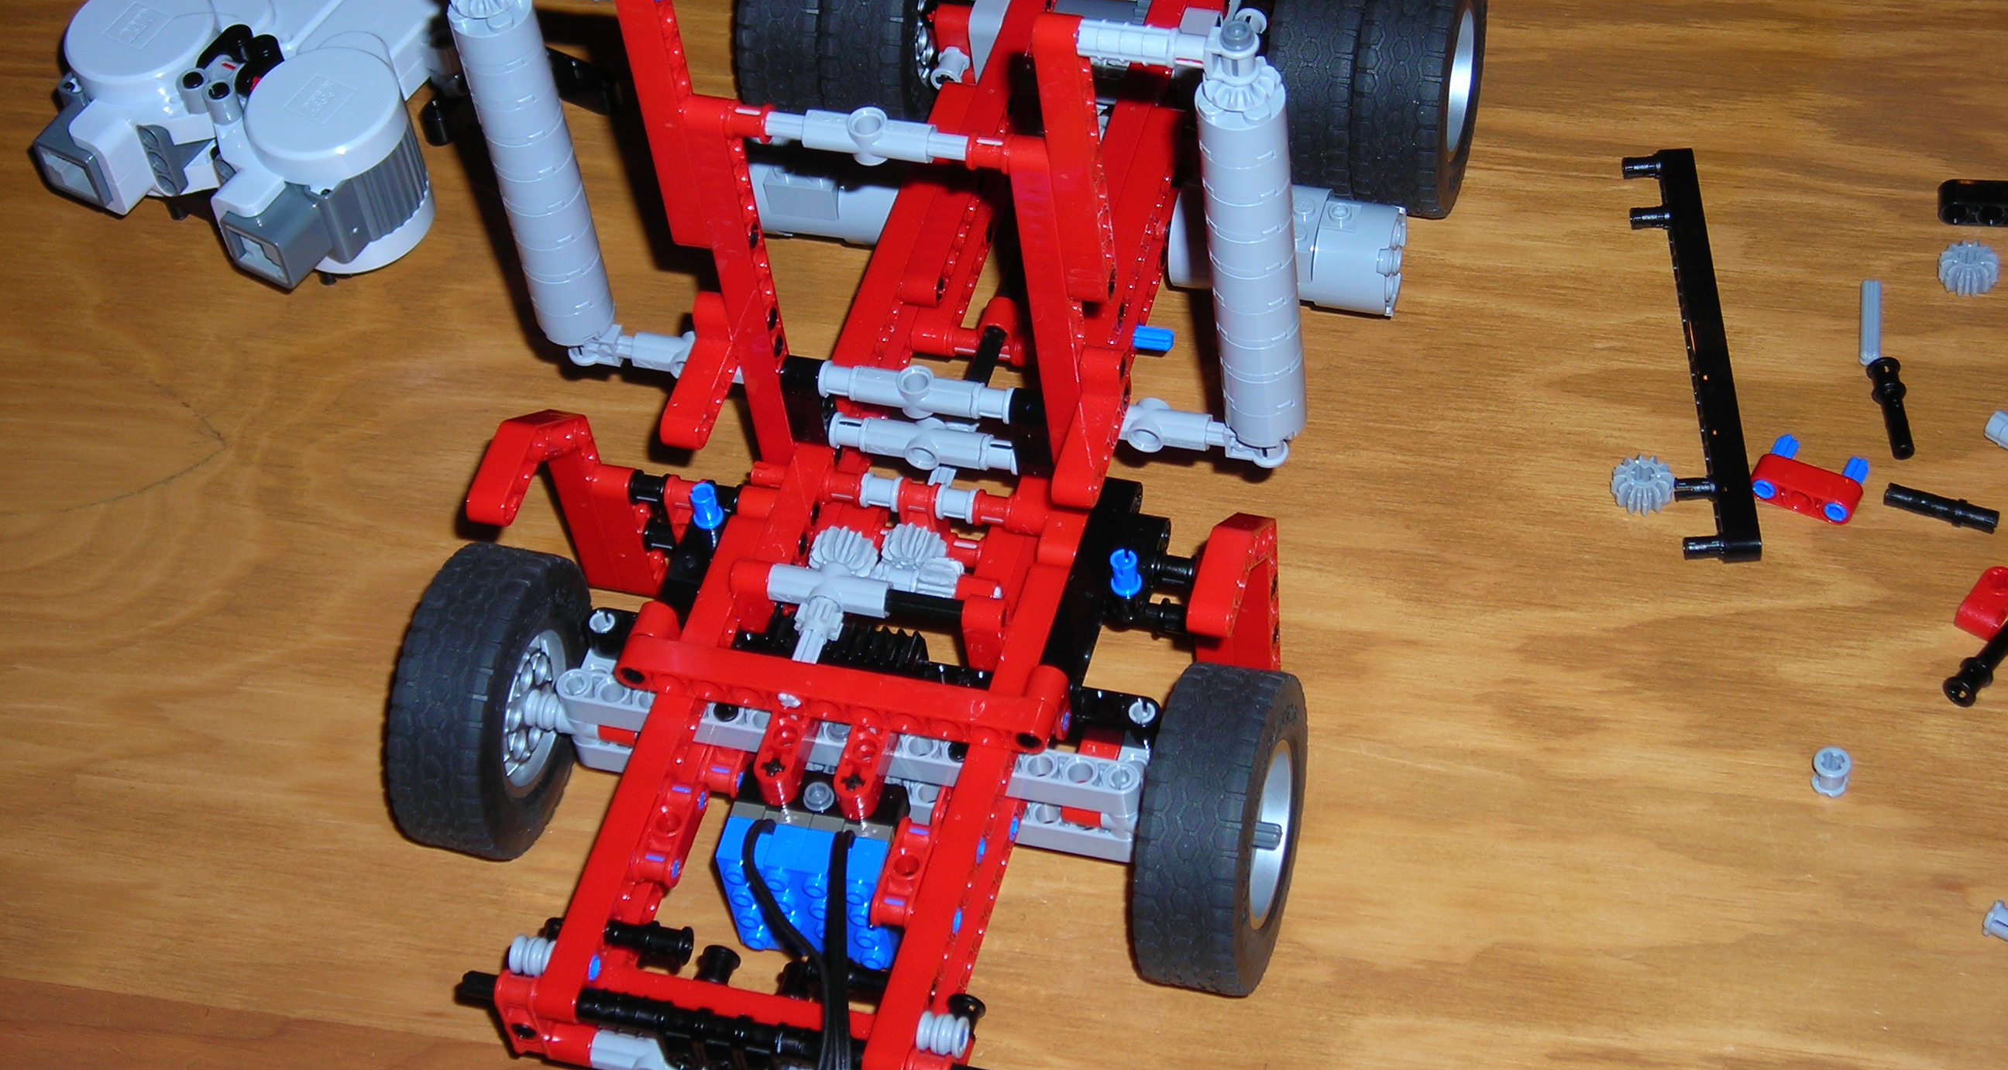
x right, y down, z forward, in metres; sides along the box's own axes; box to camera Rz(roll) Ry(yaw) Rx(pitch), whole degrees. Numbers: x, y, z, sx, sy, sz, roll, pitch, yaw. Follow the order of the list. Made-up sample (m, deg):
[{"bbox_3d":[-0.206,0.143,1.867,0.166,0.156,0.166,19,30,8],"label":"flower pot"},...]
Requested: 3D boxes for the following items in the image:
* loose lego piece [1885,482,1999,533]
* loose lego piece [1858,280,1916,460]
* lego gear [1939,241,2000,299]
[{"bbox_3d":[0.197,-0.005,0.792,0.024,0.006,0.006,18,55,21],"label":"loose lego piece"},{"bbox_3d":[0.190,-0.037,0.818,0.010,0.007,0.052,-5,50,4],"label":"loose lego piece"},{"bbox_3d":[0.213,-0.059,0.833,0.014,0.008,0.014,8,52,15],"label":"lego gear"}]

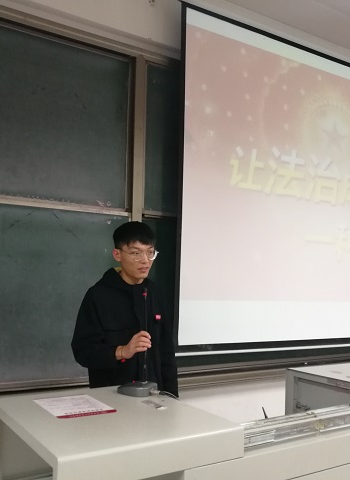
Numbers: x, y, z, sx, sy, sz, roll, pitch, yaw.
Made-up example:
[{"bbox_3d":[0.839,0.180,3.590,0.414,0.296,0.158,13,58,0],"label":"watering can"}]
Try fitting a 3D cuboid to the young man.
[{"bbox_3d":[-0.234,0.772,2.216,0.530,1.720,0.420,4,-6,-29],"label":"young man"}]

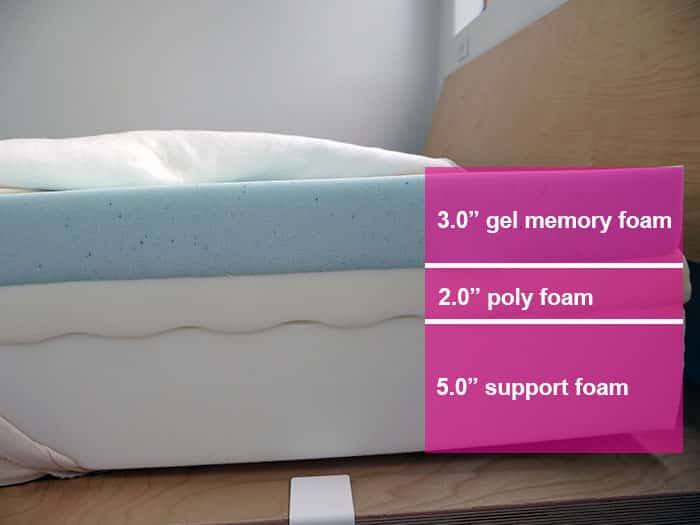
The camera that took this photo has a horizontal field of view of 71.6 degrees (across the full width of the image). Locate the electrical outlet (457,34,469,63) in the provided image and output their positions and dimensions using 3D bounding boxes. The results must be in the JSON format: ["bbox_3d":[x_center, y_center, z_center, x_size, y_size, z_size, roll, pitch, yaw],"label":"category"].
[{"bbox_3d":[0.400,-0.758,1.719,0.010,0.073,0.115,-3,13,-2],"label":"electrical outlet"}]

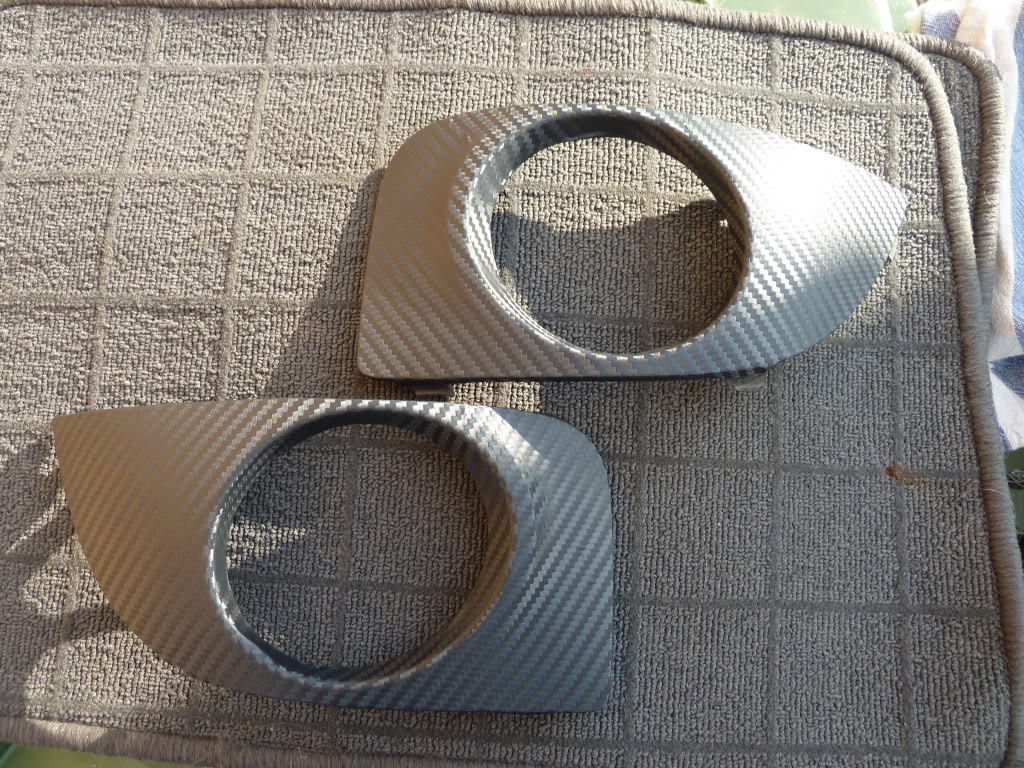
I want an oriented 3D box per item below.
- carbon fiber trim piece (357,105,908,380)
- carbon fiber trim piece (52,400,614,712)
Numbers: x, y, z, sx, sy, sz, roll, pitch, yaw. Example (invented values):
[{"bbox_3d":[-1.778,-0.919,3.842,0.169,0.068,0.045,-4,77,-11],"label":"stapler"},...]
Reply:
[{"bbox_3d":[0.057,-0.057,0.322,0.240,0.055,0.117,2,82,-1],"label":"carbon fiber trim piece"},{"bbox_3d":[-0.075,0.069,0.300,0.234,0.055,0.122,2,82,-1],"label":"carbon fiber trim piece"}]

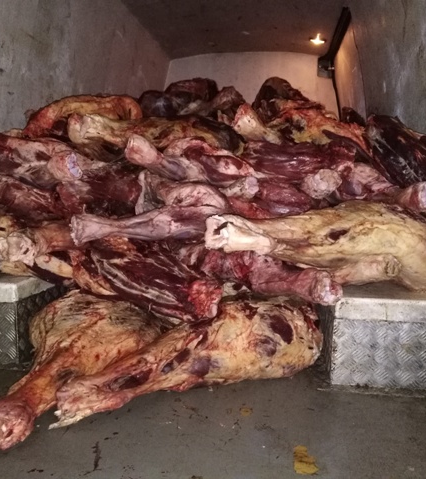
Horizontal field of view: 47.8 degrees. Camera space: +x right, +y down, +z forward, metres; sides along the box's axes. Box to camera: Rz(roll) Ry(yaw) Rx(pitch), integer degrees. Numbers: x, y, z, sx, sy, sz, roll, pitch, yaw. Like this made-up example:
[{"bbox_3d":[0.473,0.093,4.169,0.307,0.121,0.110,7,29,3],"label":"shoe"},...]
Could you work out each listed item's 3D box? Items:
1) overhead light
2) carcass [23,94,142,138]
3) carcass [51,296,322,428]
[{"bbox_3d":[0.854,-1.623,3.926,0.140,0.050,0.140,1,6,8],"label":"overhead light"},{"bbox_3d":[-0.597,-0.534,2.230,0.550,0.250,0.400,0,6,-4],"label":"carcass"},{"bbox_3d":[-0.081,0.293,1.407,0.790,0.220,0.300,-2,7,-25],"label":"carcass"}]

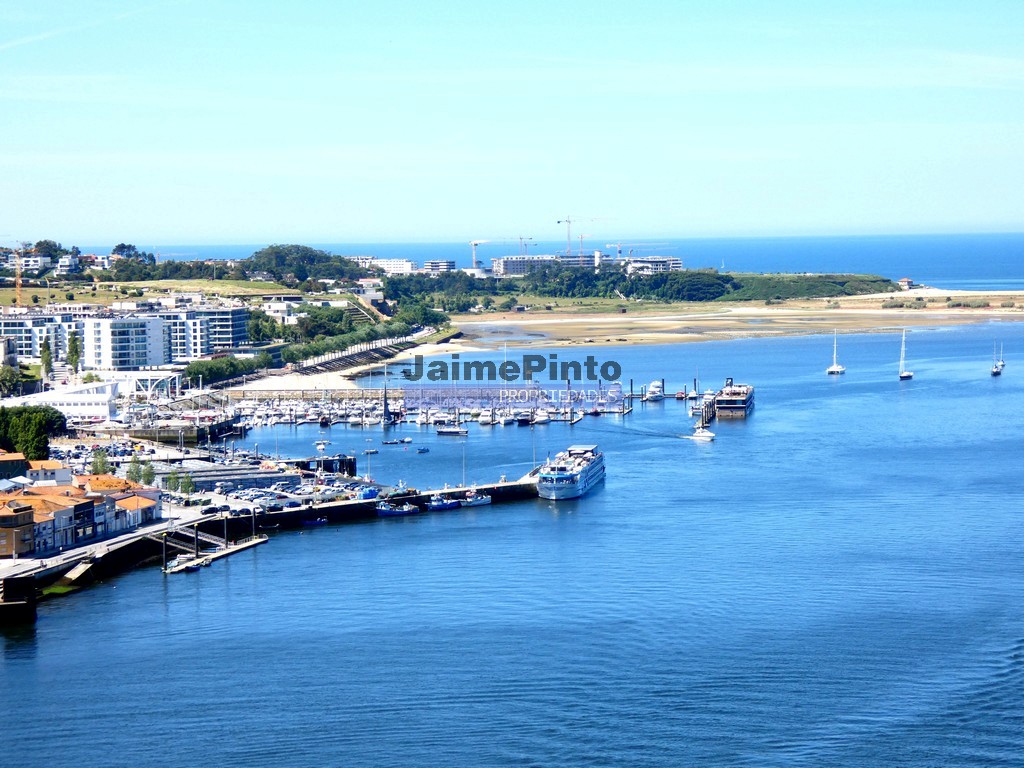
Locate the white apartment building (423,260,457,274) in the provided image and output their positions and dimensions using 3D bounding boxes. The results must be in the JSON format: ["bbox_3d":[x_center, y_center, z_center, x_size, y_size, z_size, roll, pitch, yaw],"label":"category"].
[{"bbox_3d":[-67.390,-107.800,2550.000,23.000,13.000,18.000,1,4,23],"label":"white apartment building"}]

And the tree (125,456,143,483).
[{"bbox_3d":[-106.470,24.100,775.480,4.200,8.600,4.200,-1,3,0],"label":"tree"}]

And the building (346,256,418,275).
[{"bbox_3d":[-135.150,-121.480,2827.510,70.000,17.000,18.000,0,3,20],"label":"building"}]

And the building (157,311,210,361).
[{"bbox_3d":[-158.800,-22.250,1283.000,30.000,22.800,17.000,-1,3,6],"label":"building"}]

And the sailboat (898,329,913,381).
[{"bbox_3d":[178.970,-13.310,1250.000,4.100,23.000,13.500,0,4,23],"label":"sailboat"}]

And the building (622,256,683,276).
[{"bbox_3d":[130.740,-109.150,2560.000,50.000,17.500,25.000,0,3,15],"label":"building"}]

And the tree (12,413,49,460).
[{"bbox_3d":[-150.550,16.880,860.170,10.500,15.000,9.500,-1,3,0],"label":"tree"}]

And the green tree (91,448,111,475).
[{"bbox_3d":[-119.490,23.280,798.460,4.900,8.400,4.900,-1,3,0],"label":"green tree"}]

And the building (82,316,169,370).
[{"bbox_3d":[-163.320,-16.880,1164.000,31.000,21.700,19.000,-2,4,-24],"label":"building"}]

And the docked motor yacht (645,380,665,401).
[{"bbox_3d":[59.600,2.740,1141.000,4.400,7.100,14.500,1,4,26],"label":"docked motor yacht"}]

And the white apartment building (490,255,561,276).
[{"bbox_3d":[14.130,-119.560,2775.690,64.000,20.500,22.000,-3,4,-28],"label":"white apartment building"}]

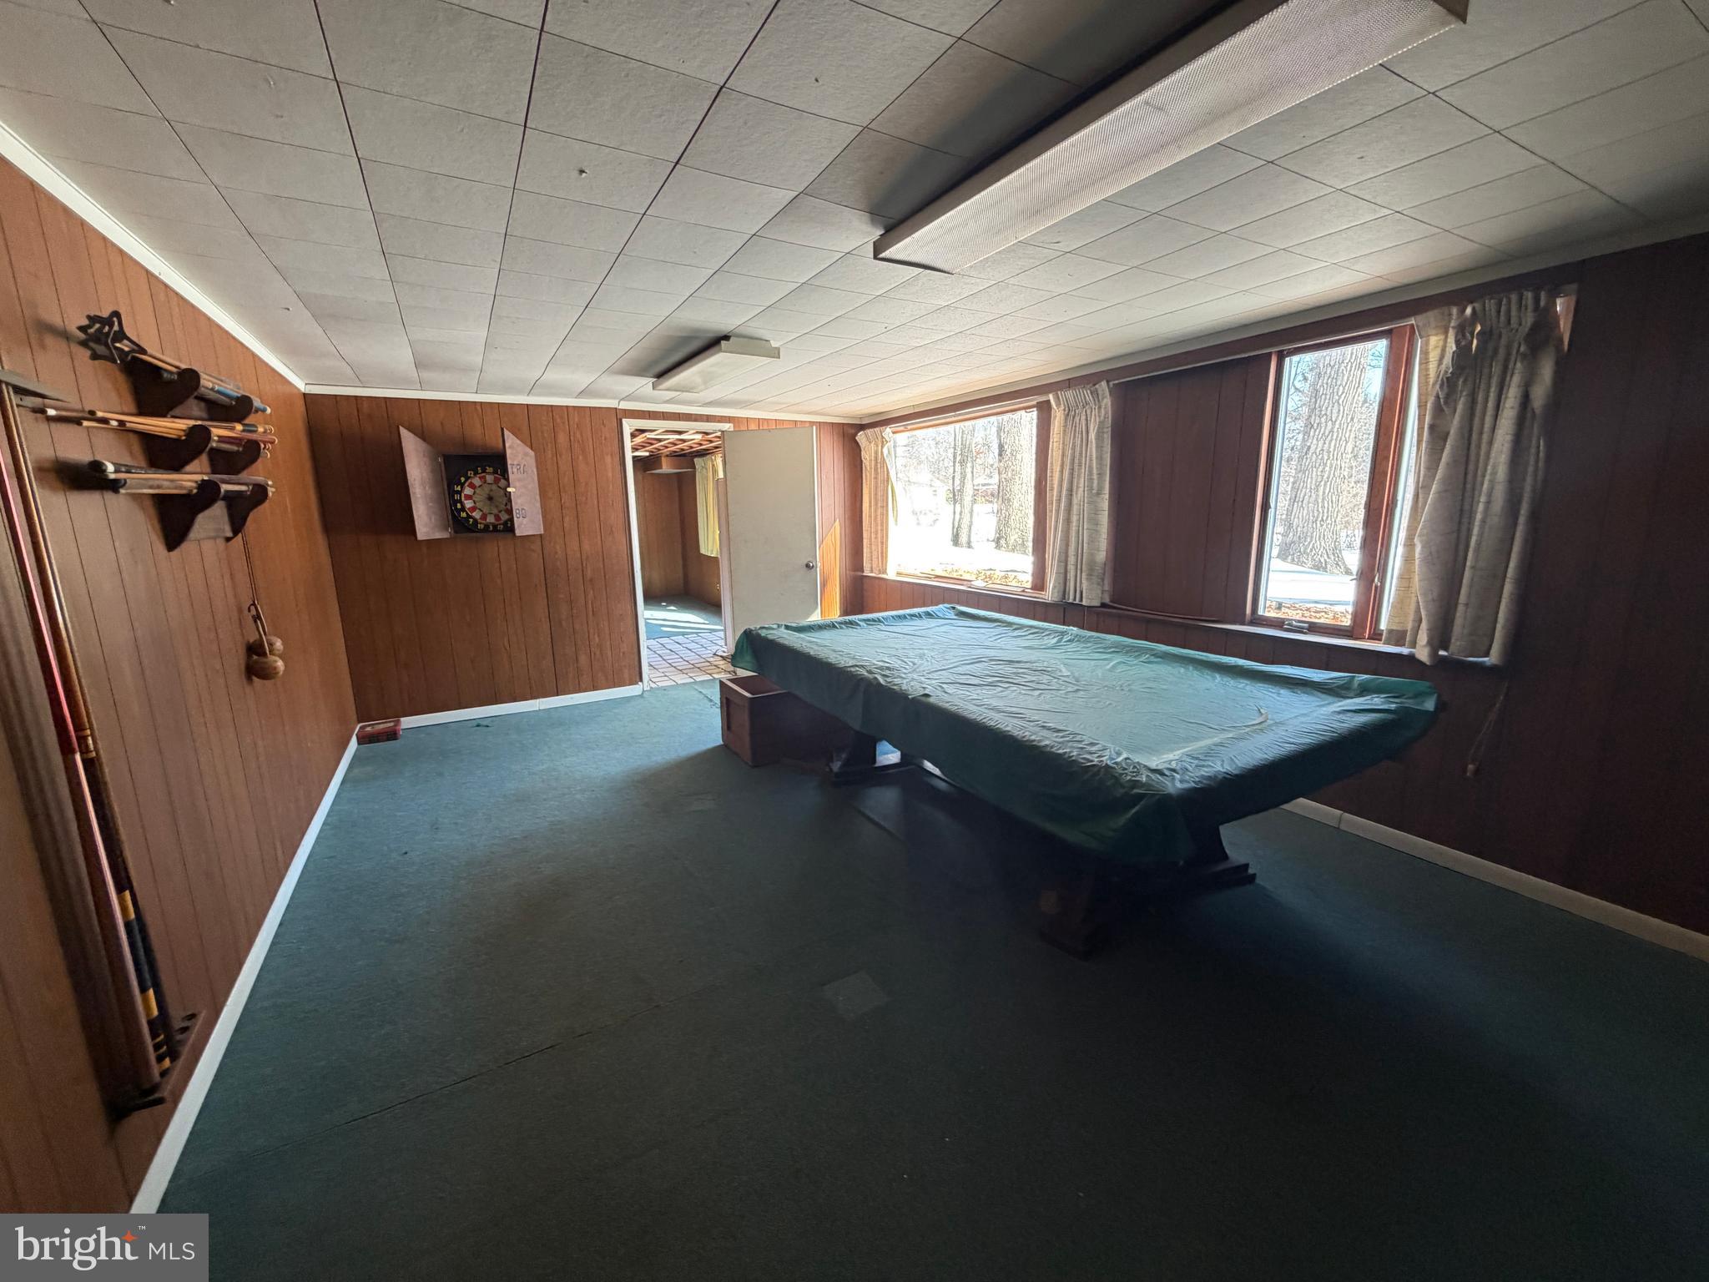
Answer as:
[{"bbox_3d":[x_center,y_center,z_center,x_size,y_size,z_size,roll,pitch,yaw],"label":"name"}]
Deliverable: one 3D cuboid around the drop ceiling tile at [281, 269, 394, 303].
[{"bbox_3d":[-1.742,-1.209,2.351,0.305,0.020,0.305,-7,12,-29],"label":"drop ceiling tile"}]

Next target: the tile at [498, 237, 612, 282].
[{"bbox_3d":[-0.929,-1.200,2.164,0.310,0.015,0.315,-7,12,-29],"label":"tile"}]

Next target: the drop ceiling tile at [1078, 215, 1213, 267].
[{"bbox_3d":[0.870,-1.203,2.070,0.303,0.020,0.303,-7,12,-29],"label":"drop ceiling tile"}]

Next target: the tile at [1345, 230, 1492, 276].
[{"bbox_3d":[1.827,-1.270,2.262,0.305,0.020,0.305,-7,12,-29],"label":"tile"}]

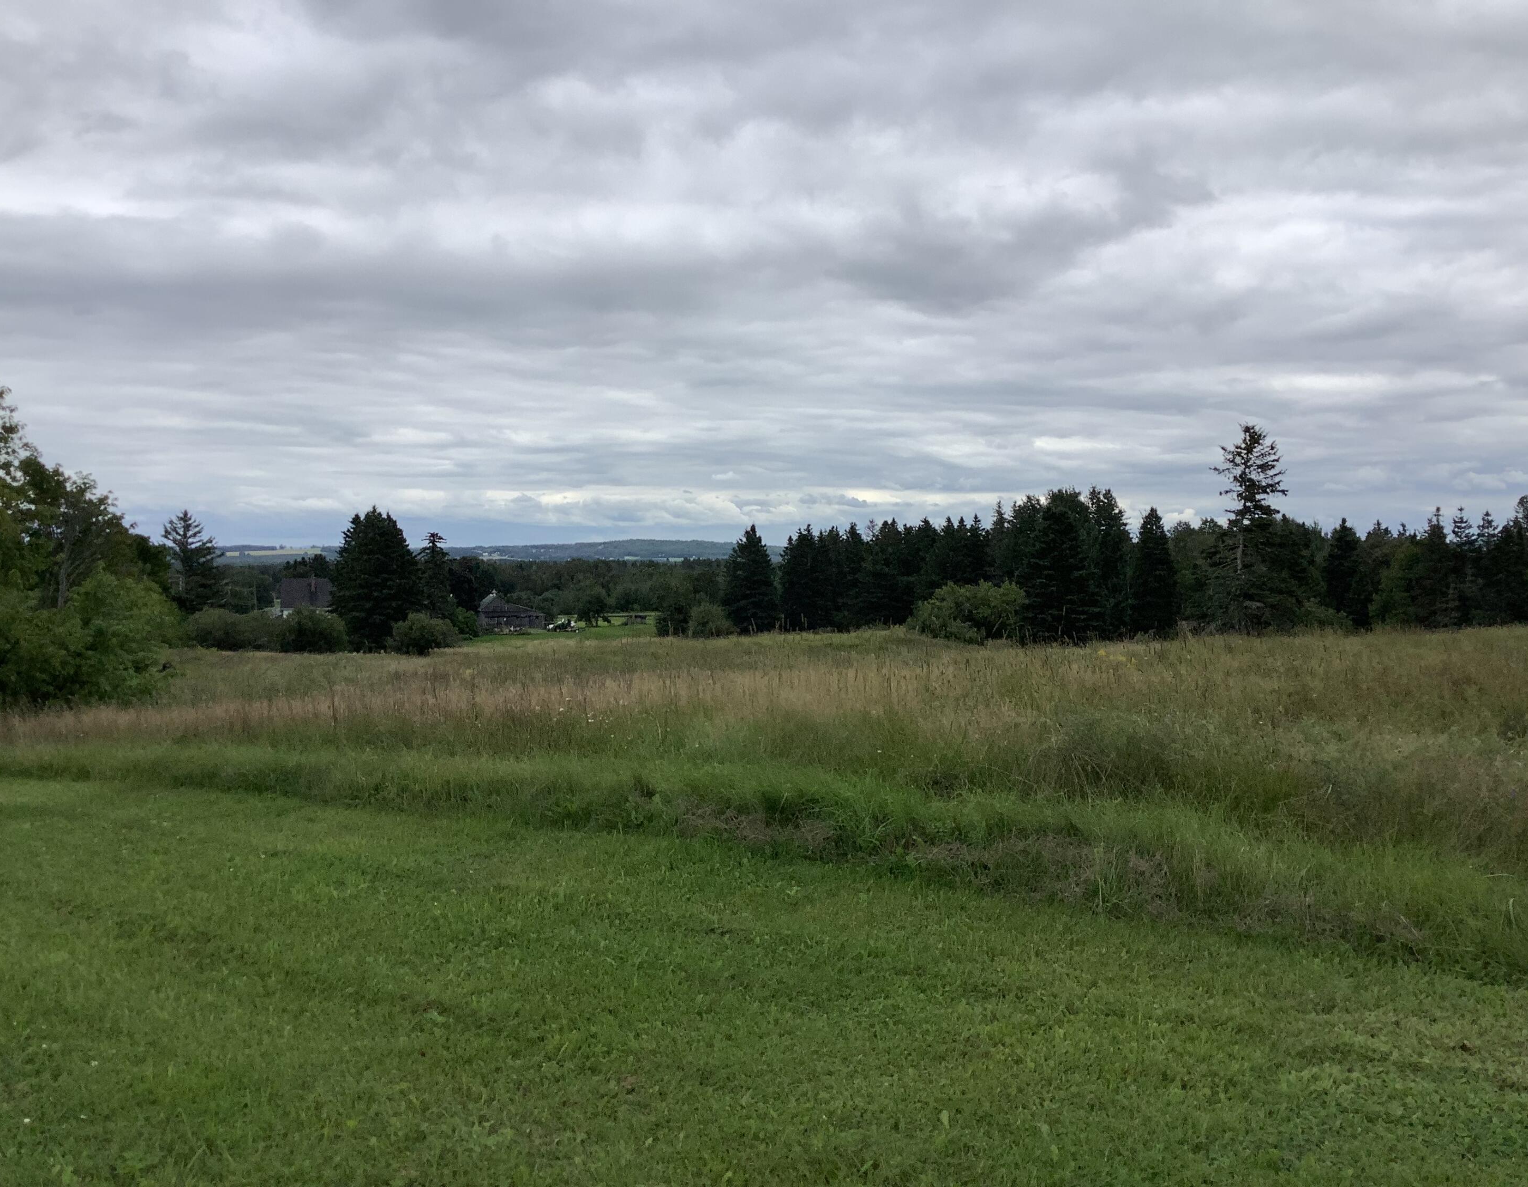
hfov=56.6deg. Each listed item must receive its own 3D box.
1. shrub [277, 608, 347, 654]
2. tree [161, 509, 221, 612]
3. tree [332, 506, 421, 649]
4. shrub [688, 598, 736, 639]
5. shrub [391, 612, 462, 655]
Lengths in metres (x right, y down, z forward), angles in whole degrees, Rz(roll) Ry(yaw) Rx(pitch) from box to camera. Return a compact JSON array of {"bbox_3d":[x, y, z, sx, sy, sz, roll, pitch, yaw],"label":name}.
[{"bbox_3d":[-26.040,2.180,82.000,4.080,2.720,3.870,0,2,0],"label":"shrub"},{"bbox_3d":[-43.670,-1.790,108.000,4.520,9.330,4.520,0,2,0],"label":"tree"},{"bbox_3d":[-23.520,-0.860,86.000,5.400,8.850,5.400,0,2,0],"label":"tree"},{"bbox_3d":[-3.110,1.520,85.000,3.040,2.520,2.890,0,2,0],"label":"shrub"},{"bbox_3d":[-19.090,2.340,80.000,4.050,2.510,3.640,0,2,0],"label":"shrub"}]

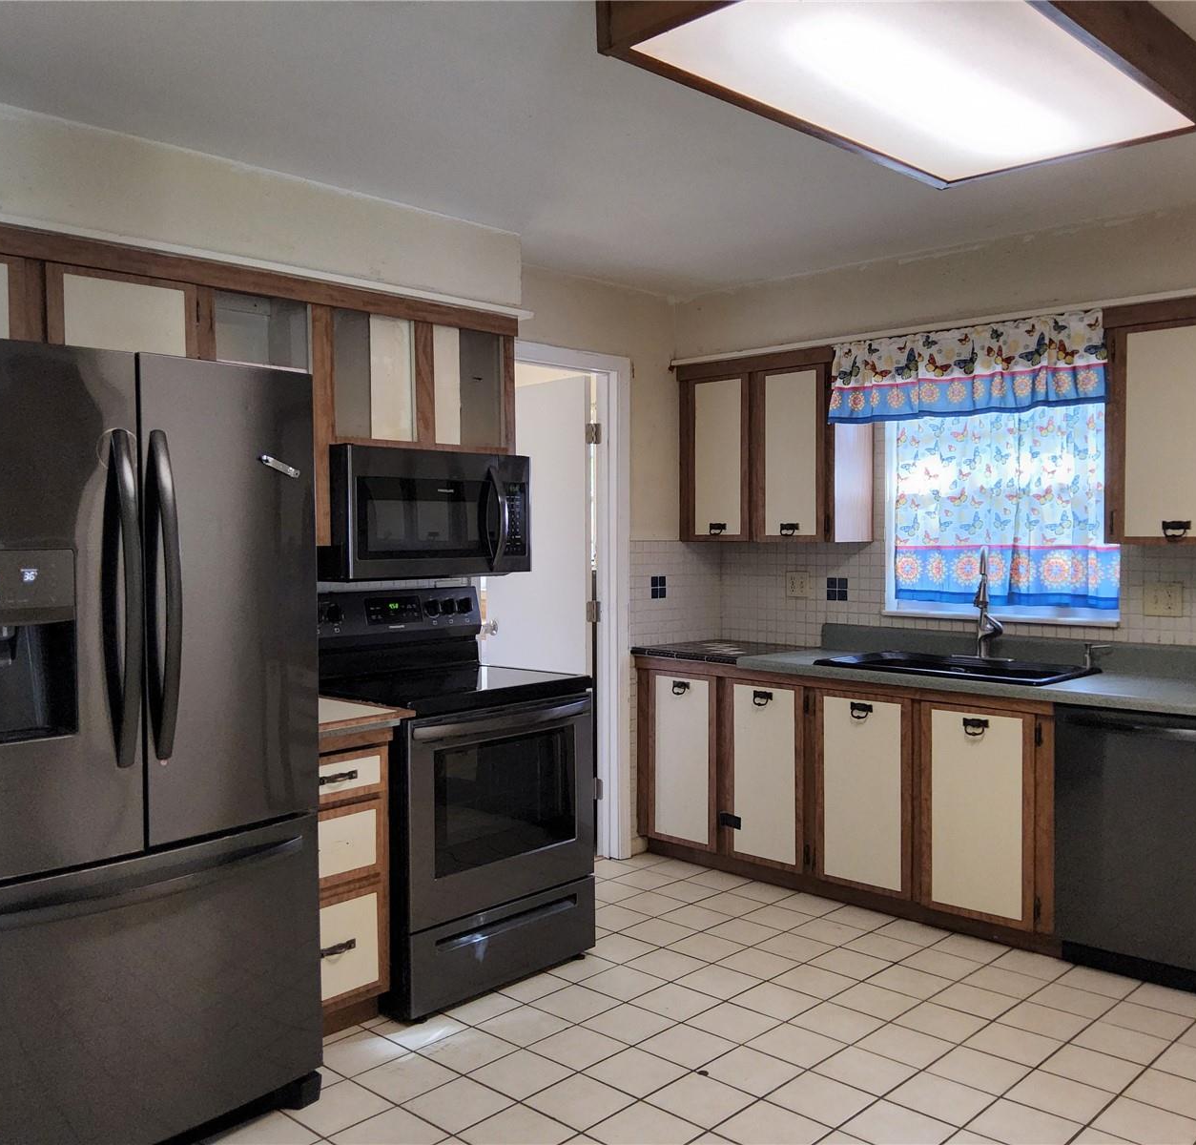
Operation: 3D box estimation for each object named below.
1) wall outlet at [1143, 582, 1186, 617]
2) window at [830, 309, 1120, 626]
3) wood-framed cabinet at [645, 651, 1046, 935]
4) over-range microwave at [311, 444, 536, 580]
[{"bbox_3d":[2.004,0.097,3.909,0.126,0.120,0.012,2,3,42],"label":"wall outlet"},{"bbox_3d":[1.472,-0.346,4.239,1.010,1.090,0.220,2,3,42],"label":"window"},{"bbox_3d":[1.032,0.788,4.392,1.753,0.810,0.610,2,3,42],"label":"wood-framed cabinet"},{"bbox_3d":[-0.629,-0.200,3.770,0.400,0.420,0.755,2,3,45],"label":"over-range microwave"}]

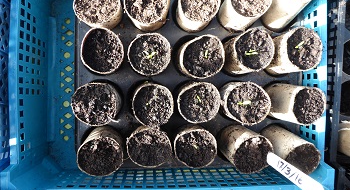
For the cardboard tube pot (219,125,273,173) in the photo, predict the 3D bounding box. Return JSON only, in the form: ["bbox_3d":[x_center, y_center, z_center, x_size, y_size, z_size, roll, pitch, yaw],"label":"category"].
[{"bbox_3d":[0.082,0.064,0.331,0.045,0.098,0.045,0,94,-6],"label":"cardboard tube pot"}]

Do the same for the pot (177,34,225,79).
[{"bbox_3d":[0.026,-0.045,0.310,0.044,0.097,0.044,0,97,-4],"label":"pot"}]

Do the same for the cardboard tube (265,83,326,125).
[{"bbox_3d":[0.135,0.007,0.319,0.044,0.097,0.044,-1,96,-12],"label":"cardboard tube"}]

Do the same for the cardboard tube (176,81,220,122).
[{"bbox_3d":[0.023,0.007,0.312,0.044,0.097,0.044,0,92,-2],"label":"cardboard tube"}]

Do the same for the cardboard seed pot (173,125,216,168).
[{"bbox_3d":[0.020,0.060,0.324,0.045,0.098,0.045,0,88,-5],"label":"cardboard seed pot"}]

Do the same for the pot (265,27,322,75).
[{"bbox_3d":[0.134,-0.047,0.319,0.044,0.097,0.044,0,87,-7],"label":"pot"}]

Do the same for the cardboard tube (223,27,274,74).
[{"bbox_3d":[0.079,-0.046,0.314,0.044,0.097,0.044,0,89,-7],"label":"cardboard tube"}]

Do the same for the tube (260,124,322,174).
[{"bbox_3d":[0.139,0.065,0.336,0.045,0.098,0.045,0,102,-9],"label":"tube"}]

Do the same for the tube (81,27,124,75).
[{"bbox_3d":[-0.079,-0.047,0.306,0.045,0.098,0.045,0,93,-6],"label":"tube"}]

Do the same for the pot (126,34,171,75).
[{"bbox_3d":[-0.031,-0.045,0.312,0.045,0.098,0.045,0,93,-6],"label":"pot"}]

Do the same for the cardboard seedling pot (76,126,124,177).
[{"bbox_3d":[-0.086,0.063,0.312,0.045,0.098,0.045,0,93,-11],"label":"cardboard seedling pot"}]

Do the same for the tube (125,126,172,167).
[{"bbox_3d":[-0.031,0.059,0.310,0.044,0.097,0.044,0,86,-6],"label":"tube"}]

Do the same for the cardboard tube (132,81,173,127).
[{"bbox_3d":[-0.030,0.008,0.308,0.044,0.097,0.044,0,93,-9],"label":"cardboard tube"}]

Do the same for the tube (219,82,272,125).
[{"bbox_3d":[0.079,0.007,0.316,0.045,0.098,0.045,0,92,1],"label":"tube"}]

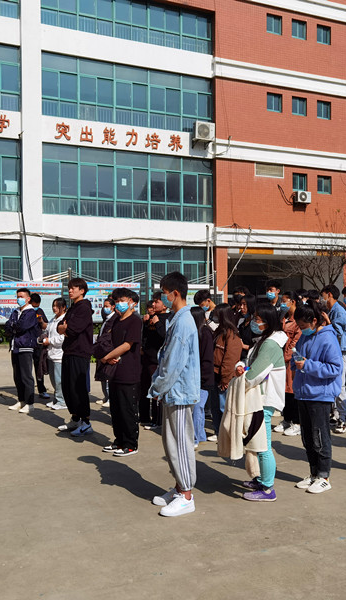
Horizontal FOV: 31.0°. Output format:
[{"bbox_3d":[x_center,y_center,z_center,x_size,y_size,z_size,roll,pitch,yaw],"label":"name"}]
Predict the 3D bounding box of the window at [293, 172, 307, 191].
[{"bbox_3d":[5.960,-5.500,29.460,0.830,0.880,0.150,0,0,-24],"label":"window"}]

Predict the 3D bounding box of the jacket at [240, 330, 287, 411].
[{"bbox_3d":[0.738,0.576,5.060,0.370,0.630,0.450,0,0,-13],"label":"jacket"}]

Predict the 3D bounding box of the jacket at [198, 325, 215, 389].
[{"bbox_3d":[0.307,0.609,6.850,0.310,0.670,0.440,0,0,-16],"label":"jacket"}]

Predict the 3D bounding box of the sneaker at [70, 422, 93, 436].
[{"bbox_3d":[-1.077,1.540,7.405,0.290,0.120,0.110,0,0,-32],"label":"sneaker"}]

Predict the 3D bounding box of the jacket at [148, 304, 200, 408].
[{"bbox_3d":[0.010,0.410,4.660,0.360,0.730,0.490,0,0,-11],"label":"jacket"}]

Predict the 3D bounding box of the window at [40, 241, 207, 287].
[{"bbox_3d":[-1.746,-0.928,26.436,7.645,2.845,0.200,0,0,-24],"label":"window"}]

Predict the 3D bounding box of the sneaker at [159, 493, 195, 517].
[{"bbox_3d":[0.037,1.535,4.697,0.287,0.120,0.110,0,0,-29],"label":"sneaker"}]

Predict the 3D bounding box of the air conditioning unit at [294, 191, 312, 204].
[{"bbox_3d":[6.050,-4.780,29.080,0.800,0.590,0.310,0,0,-24],"label":"air conditioning unit"}]

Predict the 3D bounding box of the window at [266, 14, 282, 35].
[{"bbox_3d":[4.760,-12.912,29.319,0.843,0.900,0.150,0,0,-24],"label":"window"}]

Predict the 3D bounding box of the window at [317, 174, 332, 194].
[{"bbox_3d":[7.590,-5.745,31.270,0.880,0.920,0.140,0,0,-24],"label":"window"}]

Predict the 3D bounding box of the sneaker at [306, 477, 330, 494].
[{"bbox_3d":[1.228,1.534,5.210,0.265,0.110,0.100,0,0,-37],"label":"sneaker"}]

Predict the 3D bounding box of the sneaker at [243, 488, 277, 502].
[{"bbox_3d":[0.677,1.498,4.830,0.262,0.095,0.097,0,0,2],"label":"sneaker"}]

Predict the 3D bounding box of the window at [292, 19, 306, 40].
[{"bbox_3d":[5.860,-12.487,28.863,0.835,0.841,0.120,0,1,-24],"label":"window"}]

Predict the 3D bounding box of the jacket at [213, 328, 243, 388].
[{"bbox_3d":[0.619,0.625,6.900,0.320,0.630,0.450,0,0,-23],"label":"jacket"}]

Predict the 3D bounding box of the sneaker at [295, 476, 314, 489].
[{"bbox_3d":[1.147,1.544,5.280,0.260,0.105,0.095,0,0,-28],"label":"sneaker"}]

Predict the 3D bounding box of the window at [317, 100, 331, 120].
[{"bbox_3d":[7.373,-9.248,30.489,0.821,0.851,0.150,0,0,-24],"label":"window"}]

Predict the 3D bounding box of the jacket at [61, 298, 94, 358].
[{"bbox_3d":[-1.130,0.344,7.380,0.330,0.680,0.460,0,0,-29],"label":"jacket"}]

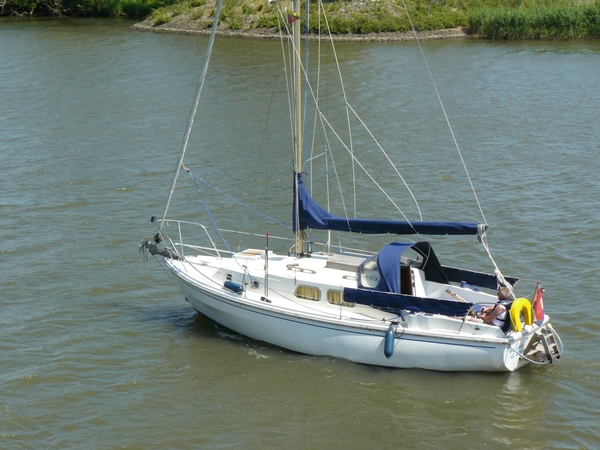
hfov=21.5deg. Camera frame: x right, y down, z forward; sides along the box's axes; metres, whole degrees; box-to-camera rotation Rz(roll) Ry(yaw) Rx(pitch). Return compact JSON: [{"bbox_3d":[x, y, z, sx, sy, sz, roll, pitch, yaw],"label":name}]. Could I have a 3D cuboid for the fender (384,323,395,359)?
[{"bbox_3d":[1.543,2.017,27.280,0.170,0.600,0.170,-1,12,0],"label":"fender"}]

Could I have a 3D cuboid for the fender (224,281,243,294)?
[{"bbox_3d":[-1.193,1.155,29.037,0.170,0.170,0.580,-9,15,-33],"label":"fender"}]

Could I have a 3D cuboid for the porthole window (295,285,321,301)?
[{"bbox_3d":[0.152,1.229,28.403,0.550,0.300,0.050,8,3,34],"label":"porthole window"}]

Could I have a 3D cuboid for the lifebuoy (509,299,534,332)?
[{"bbox_3d":[3.833,1.512,27.262,0.140,0.580,0.620,7,14,30],"label":"lifebuoy"}]

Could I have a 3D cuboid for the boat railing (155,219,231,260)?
[{"bbox_3d":[-2.298,0.375,30.786,1.250,0.800,1.200,7,14,30],"label":"boat railing"}]

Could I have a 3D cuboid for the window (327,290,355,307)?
[{"bbox_3d":[0.717,1.315,28.074,0.550,0.300,0.050,8,3,34],"label":"window"}]

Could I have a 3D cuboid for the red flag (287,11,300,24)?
[{"bbox_3d":[-0.098,-3.697,28.098,0.290,0.250,0.050,7,14,30],"label":"red flag"}]

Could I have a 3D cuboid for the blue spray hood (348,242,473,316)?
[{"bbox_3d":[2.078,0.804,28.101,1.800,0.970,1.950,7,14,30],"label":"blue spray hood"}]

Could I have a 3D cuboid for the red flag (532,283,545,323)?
[{"bbox_3d":[4.097,1.350,27.242,0.260,0.700,0.140,7,14,30],"label":"red flag"}]

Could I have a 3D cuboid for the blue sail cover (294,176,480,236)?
[{"bbox_3d":[1.488,-0.181,28.328,3.780,1.060,0.300,7,14,30],"label":"blue sail cover"}]

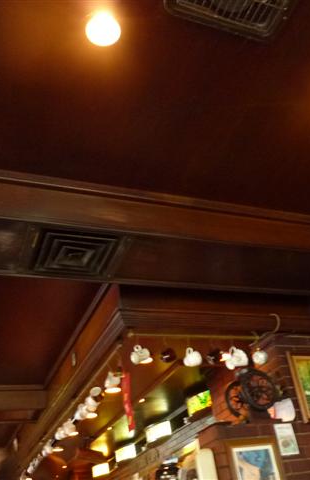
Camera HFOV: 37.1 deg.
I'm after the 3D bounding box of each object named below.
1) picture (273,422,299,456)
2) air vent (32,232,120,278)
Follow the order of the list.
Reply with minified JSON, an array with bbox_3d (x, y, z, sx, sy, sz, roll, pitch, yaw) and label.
[{"bbox_3d":[0.670,1.022,2.363,0.109,0.147,0.015,6,-35,-22],"label":"picture"},{"bbox_3d":[-0.322,0.049,1.855,0.310,0.040,0.312,6,-35,-22],"label":"air vent"}]

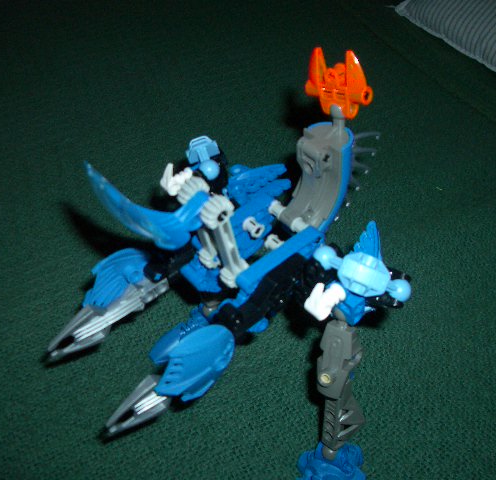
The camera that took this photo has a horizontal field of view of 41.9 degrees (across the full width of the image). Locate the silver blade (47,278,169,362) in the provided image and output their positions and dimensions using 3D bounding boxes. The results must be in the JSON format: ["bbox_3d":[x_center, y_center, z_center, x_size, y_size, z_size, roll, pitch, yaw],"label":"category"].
[{"bbox_3d":[-0.085,0.048,0.390,0.082,0.014,0.022,-25,51,-23],"label":"silver blade"}]

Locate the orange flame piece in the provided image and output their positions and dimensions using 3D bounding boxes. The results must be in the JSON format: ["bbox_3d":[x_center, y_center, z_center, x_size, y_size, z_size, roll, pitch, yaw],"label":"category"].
[{"bbox_3d":[0.039,-0.067,0.279,0.030,0.028,0.014,18,48,31],"label":"orange flame piece"}]

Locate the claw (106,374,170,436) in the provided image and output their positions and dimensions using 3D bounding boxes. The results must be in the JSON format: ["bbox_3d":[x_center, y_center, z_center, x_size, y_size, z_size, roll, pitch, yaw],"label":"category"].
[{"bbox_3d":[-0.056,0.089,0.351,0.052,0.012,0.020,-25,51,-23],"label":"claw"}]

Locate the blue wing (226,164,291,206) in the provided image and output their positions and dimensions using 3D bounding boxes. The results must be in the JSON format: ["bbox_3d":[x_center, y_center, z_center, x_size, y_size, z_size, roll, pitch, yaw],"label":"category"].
[{"bbox_3d":[0.005,-0.027,0.318,0.031,0.020,0.012,-7,46,-7],"label":"blue wing"}]

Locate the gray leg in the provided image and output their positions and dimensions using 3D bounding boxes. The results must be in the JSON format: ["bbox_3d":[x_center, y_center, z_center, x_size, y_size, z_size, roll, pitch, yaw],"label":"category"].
[{"bbox_3d":[0.046,0.074,0.324,0.019,0.075,0.019,14,23,35],"label":"gray leg"}]

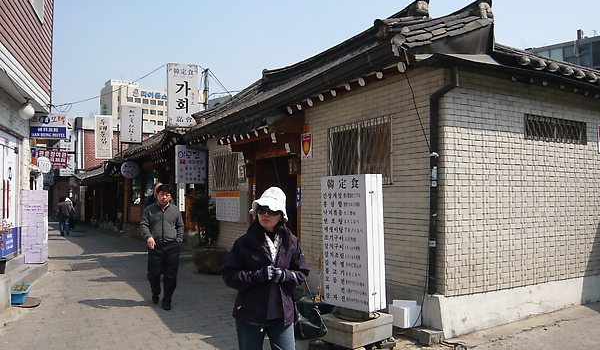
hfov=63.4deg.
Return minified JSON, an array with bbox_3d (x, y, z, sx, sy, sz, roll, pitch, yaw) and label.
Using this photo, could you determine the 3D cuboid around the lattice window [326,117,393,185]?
[{"bbox_3d":[0.807,-0.303,6.899,0.100,0.900,1.410,2,-3,-31],"label":"lattice window"}]

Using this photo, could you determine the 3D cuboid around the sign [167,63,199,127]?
[{"bbox_3d":[-3.021,-2.053,12.500,0.770,1.640,0.200,1,-3,-21],"label":"sign"}]

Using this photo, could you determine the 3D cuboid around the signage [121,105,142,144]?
[{"bbox_3d":[-5.757,-1.744,16.600,0.690,1.230,0.220,1,-3,-10],"label":"signage"}]

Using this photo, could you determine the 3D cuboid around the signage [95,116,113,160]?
[{"bbox_3d":[-7.524,-1.460,18.600,0.640,1.640,0.180,1,-3,-14],"label":"signage"}]

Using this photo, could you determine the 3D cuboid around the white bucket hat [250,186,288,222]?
[{"bbox_3d":[-0.186,0.179,2.980,0.227,0.218,0.270,-1,-3,18],"label":"white bucket hat"}]

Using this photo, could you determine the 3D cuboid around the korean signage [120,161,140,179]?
[{"bbox_3d":[-5.590,-0.157,16.000,0.561,0.548,0.150,1,-3,-27],"label":"korean signage"}]

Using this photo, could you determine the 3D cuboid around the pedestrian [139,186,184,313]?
[{"bbox_3d":[-1.945,1.000,6.780,0.591,1.735,0.400,1,-3,-16],"label":"pedestrian"}]

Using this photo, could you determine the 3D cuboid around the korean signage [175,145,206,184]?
[{"bbox_3d":[-2.815,-0.254,12.500,0.755,0.981,0.200,2,-3,-29],"label":"korean signage"}]

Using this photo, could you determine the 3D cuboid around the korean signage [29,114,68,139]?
[{"bbox_3d":[-5.475,-1.047,10.600,0.710,0.486,0.160,1,-3,-18],"label":"korean signage"}]

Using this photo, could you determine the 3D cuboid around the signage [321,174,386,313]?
[{"bbox_3d":[0.533,0.664,4.920,0.250,1.313,0.604,1,-4,-40],"label":"signage"}]

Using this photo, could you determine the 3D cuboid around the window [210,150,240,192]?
[{"bbox_3d":[-1.715,-0.088,11.042,0.100,0.890,1.500,2,-3,-31],"label":"window"}]

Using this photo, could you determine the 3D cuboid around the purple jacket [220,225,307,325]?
[{"bbox_3d":[-0.206,0.607,2.970,0.531,0.631,0.360,1,-3,-13],"label":"purple jacket"}]

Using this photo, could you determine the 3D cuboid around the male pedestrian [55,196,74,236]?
[{"bbox_3d":[-10.152,1.774,20.964,0.600,1.670,0.420,1,-3,-24],"label":"male pedestrian"}]

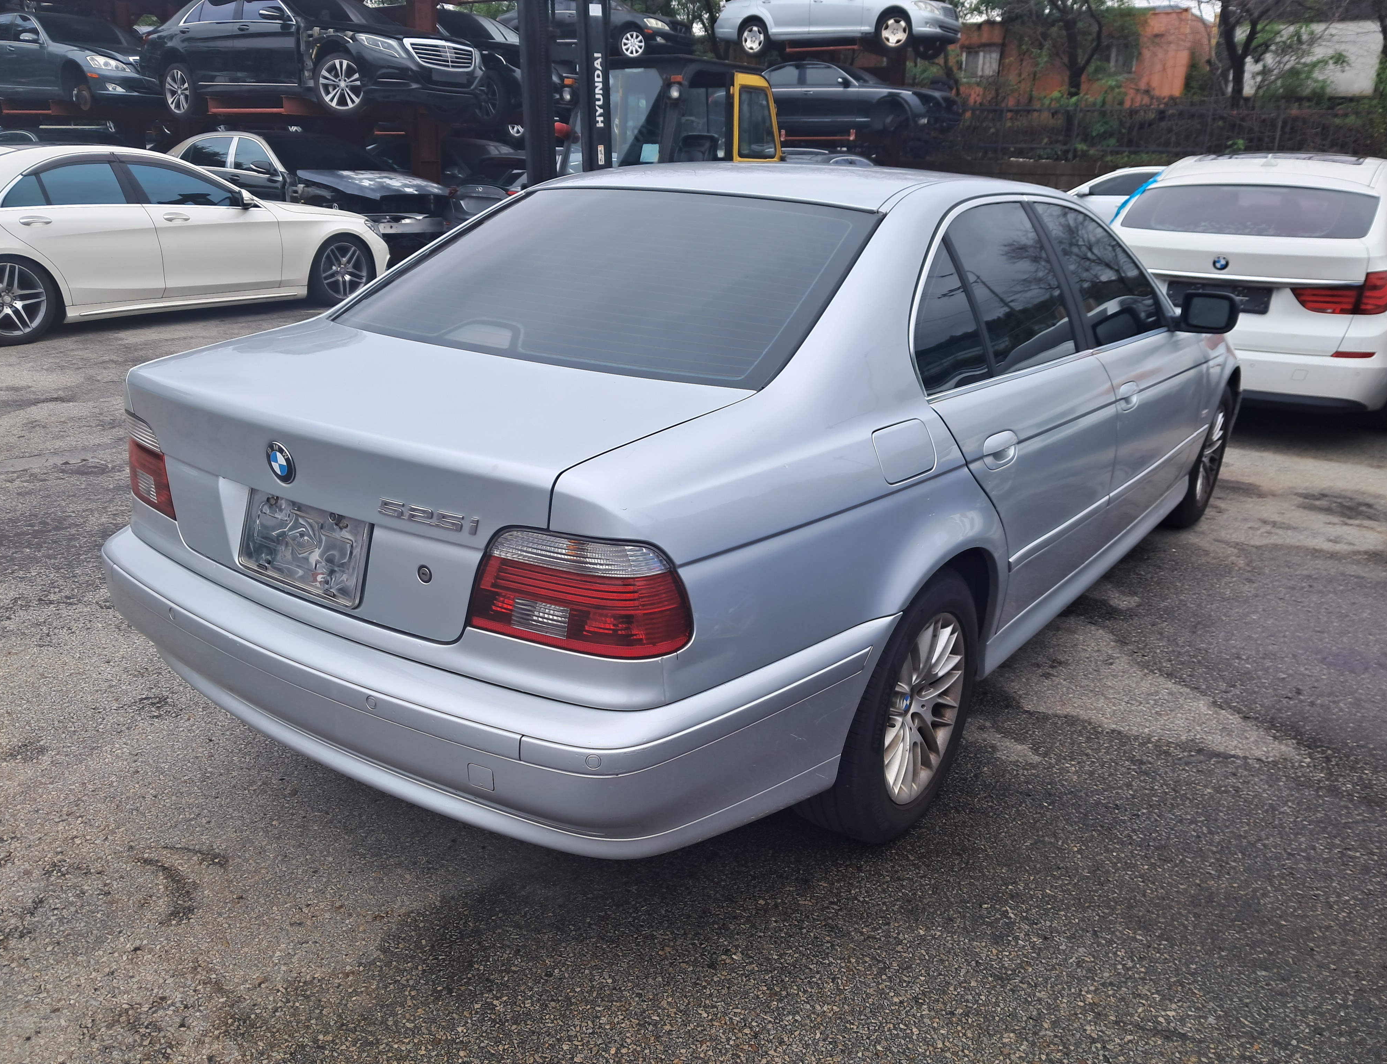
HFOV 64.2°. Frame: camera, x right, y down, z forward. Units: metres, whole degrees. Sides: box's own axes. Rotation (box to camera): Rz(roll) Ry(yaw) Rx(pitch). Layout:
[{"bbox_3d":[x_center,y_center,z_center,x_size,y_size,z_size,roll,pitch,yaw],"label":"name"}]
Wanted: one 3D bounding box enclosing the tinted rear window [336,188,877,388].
[{"bbox_3d":[-0.223,-0.613,2.535,1.250,0.090,0.720,14,49,33],"label":"tinted rear window"}]

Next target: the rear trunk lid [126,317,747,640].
[{"bbox_3d":[-0.570,-0.140,2.201,1.250,0.400,0.610,14,23,33],"label":"rear trunk lid"}]

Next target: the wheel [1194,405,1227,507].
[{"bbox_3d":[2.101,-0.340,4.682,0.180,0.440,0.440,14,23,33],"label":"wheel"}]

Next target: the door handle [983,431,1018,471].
[{"bbox_3d":[0.671,-0.179,2.423,0.048,0.092,0.200,14,23,33],"label":"door handle"}]

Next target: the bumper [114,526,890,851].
[{"bbox_3d":[-0.560,0.207,2.346,1.770,0.335,0.840,14,23,33],"label":"bumper"}]

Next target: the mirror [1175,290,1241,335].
[{"bbox_3d":[1.616,-0.694,3.482,0.200,0.130,0.140,14,23,33],"label":"mirror"}]

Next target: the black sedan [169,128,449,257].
[{"bbox_3d":[-5.510,-4.556,14.833,5.340,1.480,1.900,14,22,32],"label":"black sedan"}]

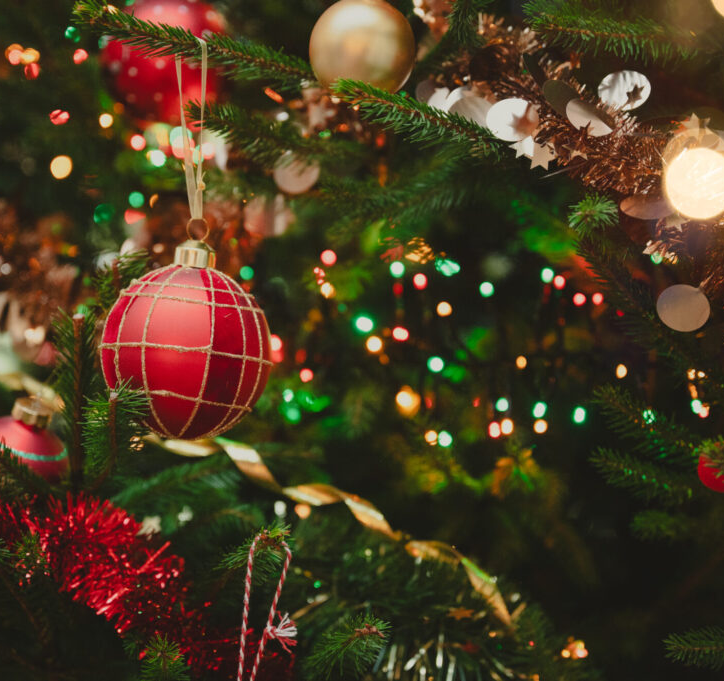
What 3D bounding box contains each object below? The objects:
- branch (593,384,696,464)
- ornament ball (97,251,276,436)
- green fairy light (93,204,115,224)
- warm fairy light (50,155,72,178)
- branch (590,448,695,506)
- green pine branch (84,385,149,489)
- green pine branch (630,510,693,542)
[{"bbox_3d":[0.156,0.046,1.100,0.072,0.030,0.034,33,-9,-14],"label":"branch"},{"bbox_3d":[-0.083,0.000,0.940,0.080,0.095,0.080,5,0,0],"label":"ornament ball"},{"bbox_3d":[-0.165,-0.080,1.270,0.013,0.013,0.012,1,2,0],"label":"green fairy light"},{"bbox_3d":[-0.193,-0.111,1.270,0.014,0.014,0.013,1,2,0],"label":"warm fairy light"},{"bbox_3d":[0.144,0.070,1.020,0.056,0.025,0.034,14,0,-15],"label":"branch"},{"bbox_3d":[-0.112,0.044,0.910,0.030,0.048,0.030,1,2,0],"label":"green pine branch"},{"bbox_3d":[0.173,0.107,1.150,0.040,0.019,0.026,7,-4,-37],"label":"green pine branch"}]

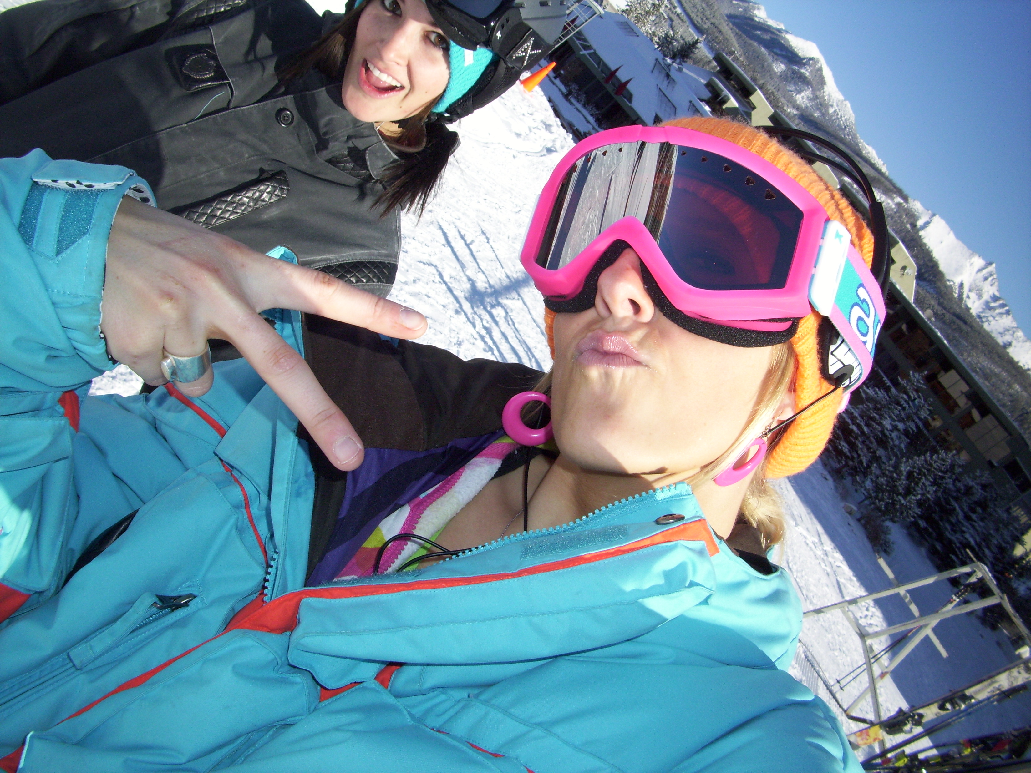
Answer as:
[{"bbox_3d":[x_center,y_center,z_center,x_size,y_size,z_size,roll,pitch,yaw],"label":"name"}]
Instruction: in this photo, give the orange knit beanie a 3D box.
[{"bbox_3d":[0.131,-0.066,0.650,0.195,0.185,0.225,17,-31,36],"label":"orange knit beanie"}]

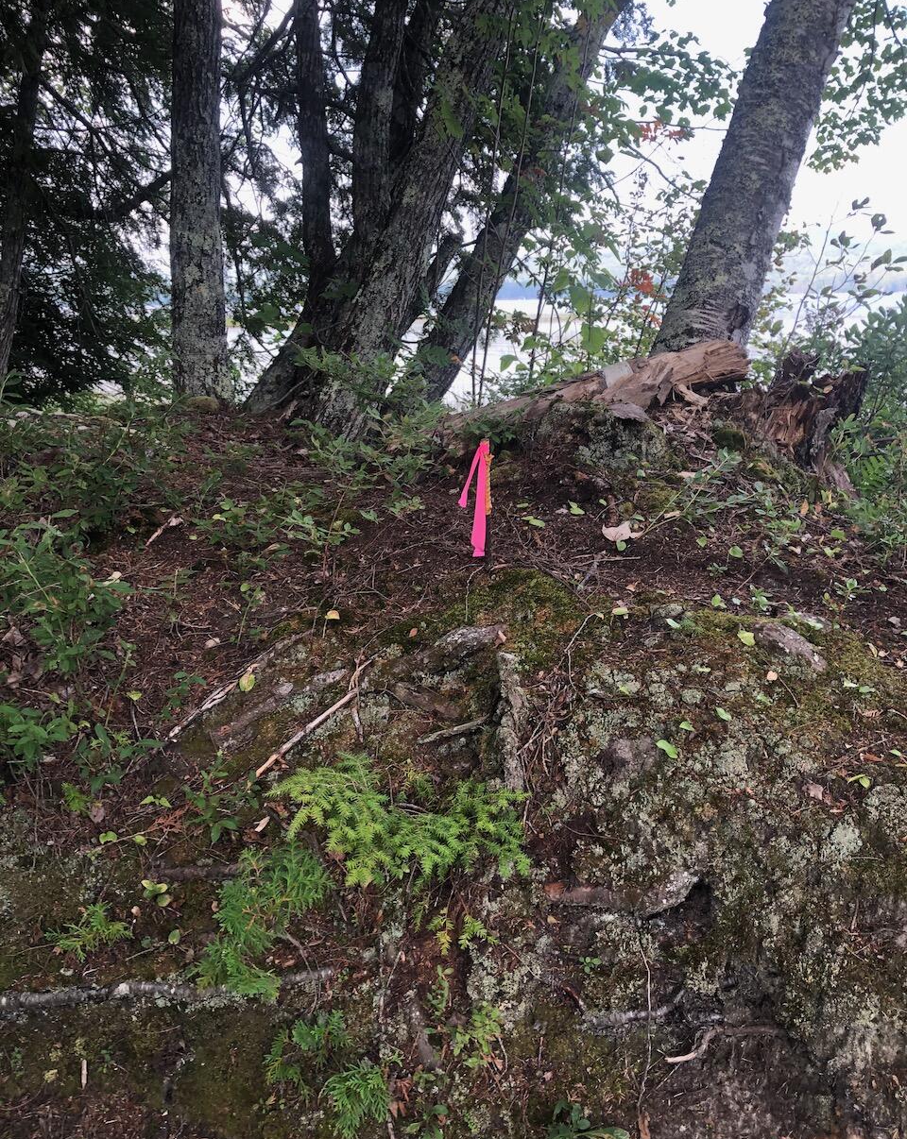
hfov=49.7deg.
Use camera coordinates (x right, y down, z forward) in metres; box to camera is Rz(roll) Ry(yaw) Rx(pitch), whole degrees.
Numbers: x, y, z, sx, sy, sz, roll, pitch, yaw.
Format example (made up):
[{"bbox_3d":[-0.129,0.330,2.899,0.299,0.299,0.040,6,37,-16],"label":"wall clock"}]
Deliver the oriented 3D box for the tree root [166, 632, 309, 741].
[{"bbox_3d":[-0.451,0.244,2.055,0.350,0.030,0.030,-38,32,-22],"label":"tree root"}]

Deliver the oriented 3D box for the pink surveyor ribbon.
[{"bbox_3d":[0.047,-0.158,2.170,0.077,0.268,0.035,1,16,3],"label":"pink surveyor ribbon"}]

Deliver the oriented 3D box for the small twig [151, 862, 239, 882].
[{"bbox_3d":[-0.491,0.576,1.860,0.165,0.030,0.030,0,16,0],"label":"small twig"}]

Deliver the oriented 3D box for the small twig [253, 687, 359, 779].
[{"bbox_3d":[-0.299,0.334,2.005,0.277,0.022,0.022,-39,33,-23],"label":"small twig"}]

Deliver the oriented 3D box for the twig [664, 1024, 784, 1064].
[{"bbox_3d":[0.470,0.825,1.700,0.205,0.060,0.055,0,16,0],"label":"twig"}]

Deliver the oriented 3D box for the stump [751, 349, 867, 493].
[{"bbox_3d":[1.065,-0.447,2.920,0.290,0.400,0.280,4,16,14],"label":"stump"}]

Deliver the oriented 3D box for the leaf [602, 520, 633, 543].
[{"bbox_3d":[0.403,-0.091,2.390,0.085,0.040,0.060,0,16,0],"label":"leaf"}]

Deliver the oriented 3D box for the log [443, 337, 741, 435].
[{"bbox_3d":[0.432,-0.558,3.100,0.980,0.165,0.190,-9,14,12],"label":"log"}]

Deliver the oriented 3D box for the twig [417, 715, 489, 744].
[{"bbox_3d":[-0.001,0.330,2.010,0.160,0.017,0.017,-16,20,-14],"label":"twig"}]

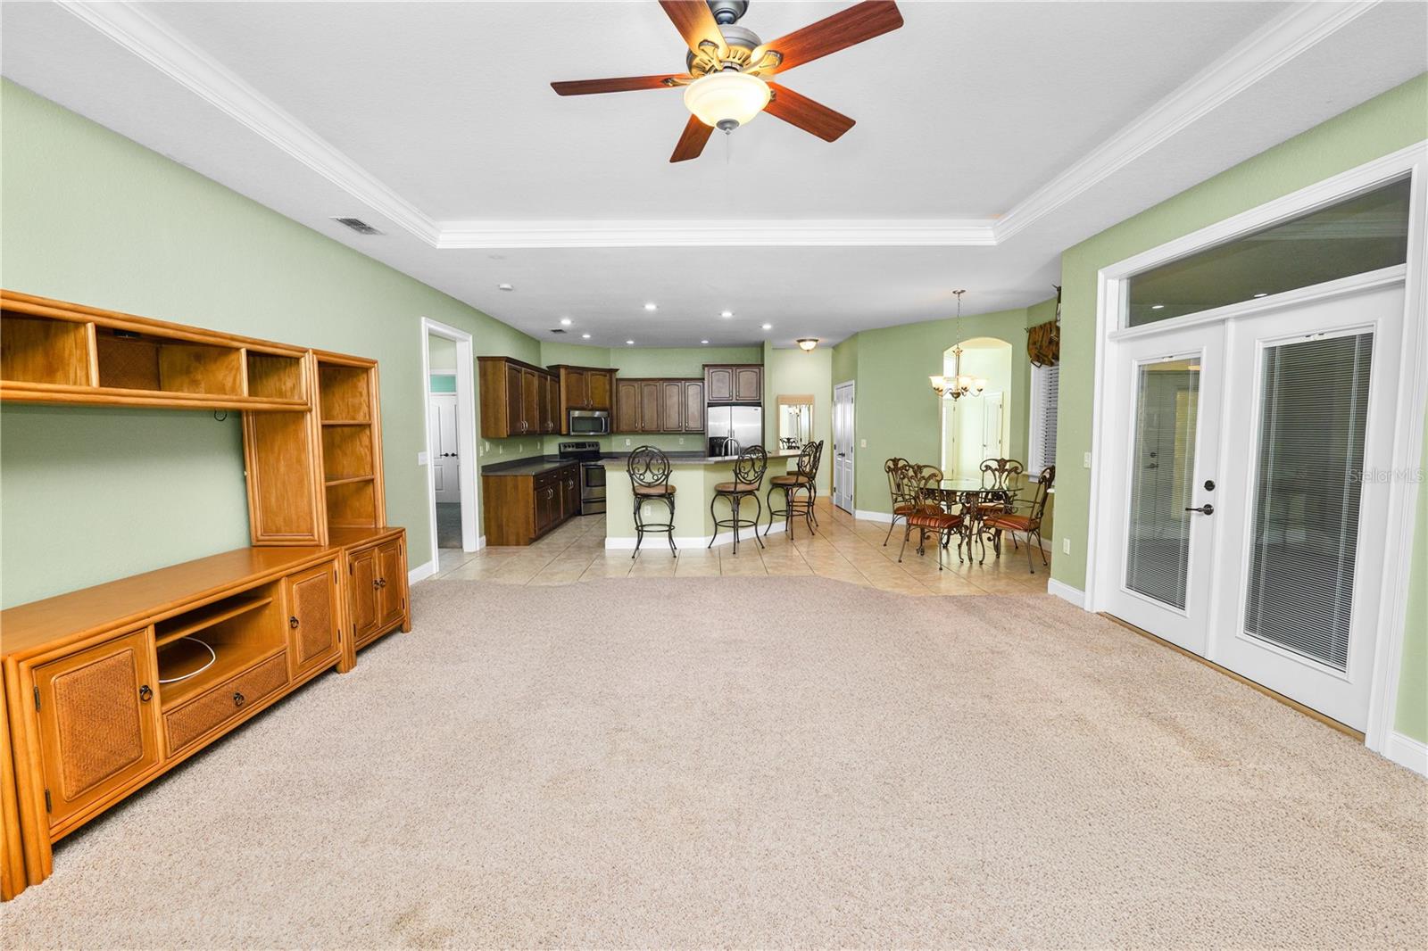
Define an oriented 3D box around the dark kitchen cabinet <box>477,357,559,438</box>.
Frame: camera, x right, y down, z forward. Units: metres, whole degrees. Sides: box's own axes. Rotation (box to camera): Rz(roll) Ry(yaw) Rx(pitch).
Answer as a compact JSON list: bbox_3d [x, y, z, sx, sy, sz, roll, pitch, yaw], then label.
[{"bbox_3d":[-2.747,-1.066,8.006,0.340,0.995,2.250,-1,5,-1],"label":"dark kitchen cabinet"}]

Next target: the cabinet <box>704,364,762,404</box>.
[{"bbox_3d":[0.342,-1.600,9.842,1.016,0.650,0.620,-1,5,-1],"label":"cabinet"}]

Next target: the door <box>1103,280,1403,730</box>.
[{"bbox_3d":[3.040,0.099,3.333,0.080,2.053,1.699,-1,5,-1],"label":"door"}]

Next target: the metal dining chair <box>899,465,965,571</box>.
[{"bbox_3d":[2.281,0.415,5.865,0.570,1.020,0.520,-5,7,-40],"label":"metal dining chair"}]

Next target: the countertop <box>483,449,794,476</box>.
[{"bbox_3d":[-0.789,-0.224,8.280,4.227,0.200,3.950,-1,5,-1],"label":"countertop"}]

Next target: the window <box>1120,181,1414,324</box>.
[{"bbox_3d":[3.034,-1.183,3.203,0.060,0.388,1.575,-1,5,-1],"label":"window"}]

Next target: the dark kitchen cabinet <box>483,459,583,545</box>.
[{"bbox_3d":[-2.584,0.349,8.126,0.620,0.880,2.320,-1,5,-1],"label":"dark kitchen cabinet"}]

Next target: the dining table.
[{"bbox_3d":[2.832,0.510,6.257,1.140,0.750,1.140,-1,5,-1],"label":"dining table"}]

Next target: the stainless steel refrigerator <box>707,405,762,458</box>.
[{"bbox_3d":[0.357,-0.301,9.845,0.919,1.800,0.760,-1,5,-1],"label":"stainless steel refrigerator"}]

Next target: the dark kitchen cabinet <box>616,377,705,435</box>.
[{"bbox_3d":[-0.971,-1.254,10.005,1.601,0.975,0.330,-1,5,-1],"label":"dark kitchen cabinet"}]

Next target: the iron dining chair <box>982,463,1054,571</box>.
[{"bbox_3d":[3.152,0.416,5.736,0.520,1.020,0.570,-6,7,-44],"label":"iron dining chair"}]

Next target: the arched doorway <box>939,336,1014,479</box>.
[{"bbox_3d":[3.528,-0.522,7.468,0.875,2.575,0.150,4,7,44],"label":"arched doorway"}]

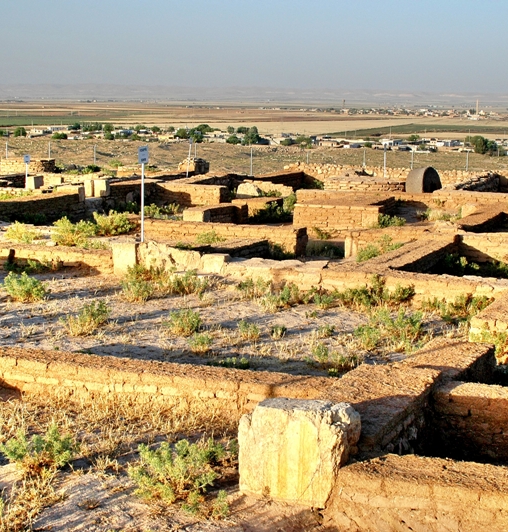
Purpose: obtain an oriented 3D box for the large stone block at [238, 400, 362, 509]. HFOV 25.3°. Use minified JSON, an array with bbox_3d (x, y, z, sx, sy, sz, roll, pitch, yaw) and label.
[{"bbox_3d":[0.393,1.583,9.747,0.930,0.750,0.480,4,10,27],"label":"large stone block"}]

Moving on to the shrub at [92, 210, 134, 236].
[{"bbox_3d":[-3.368,-1.021,27.107,0.977,0.586,0.879,-1,8,-7],"label":"shrub"}]

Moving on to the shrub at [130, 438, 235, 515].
[{"bbox_3d":[-0.617,1.717,9.456,0.872,0.573,0.785,0,9,0],"label":"shrub"}]

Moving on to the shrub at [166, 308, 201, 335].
[{"bbox_3d":[-0.997,0.793,16.213,0.516,0.377,0.465,0,9,0],"label":"shrub"}]

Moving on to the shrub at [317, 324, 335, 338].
[{"bbox_3d":[1.012,0.923,16.083,0.247,0.175,0.222,0,8,0],"label":"shrub"}]

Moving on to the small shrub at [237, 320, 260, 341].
[{"bbox_3d":[-0.077,0.896,15.979,0.327,0.250,0.294,0,8,0],"label":"small shrub"}]

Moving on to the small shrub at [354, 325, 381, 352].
[{"bbox_3d":[1.574,0.990,15.672,0.350,0.339,0.332,1,8,6],"label":"small shrub"}]

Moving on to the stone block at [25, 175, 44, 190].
[{"bbox_3d":[-8.029,-3.091,41.664,0.420,0.520,0.500,6,10,35],"label":"stone block"}]

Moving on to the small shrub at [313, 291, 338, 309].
[{"bbox_3d":[1.208,0.560,19.105,0.426,0.286,0.383,1,8,4],"label":"small shrub"}]

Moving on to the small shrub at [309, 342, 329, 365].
[{"bbox_3d":[0.826,1.110,14.477,0.256,0.269,0.230,0,9,0],"label":"small shrub"}]

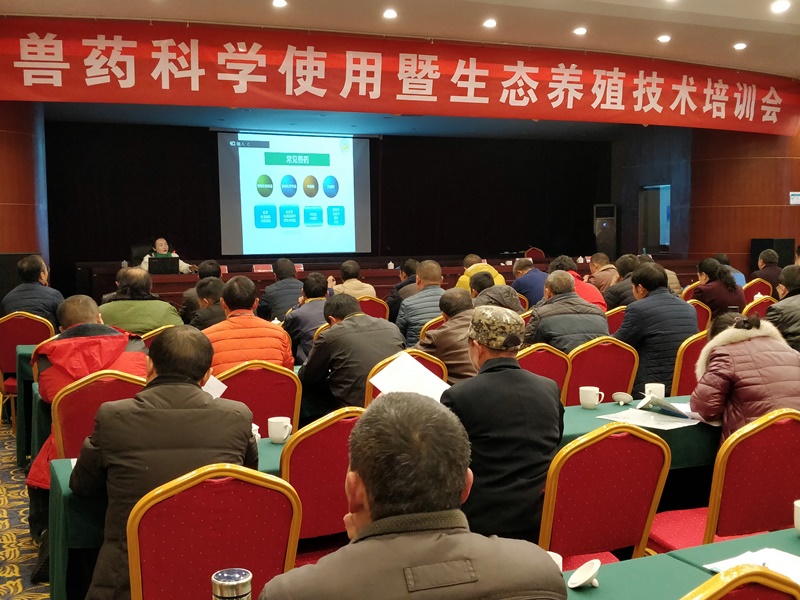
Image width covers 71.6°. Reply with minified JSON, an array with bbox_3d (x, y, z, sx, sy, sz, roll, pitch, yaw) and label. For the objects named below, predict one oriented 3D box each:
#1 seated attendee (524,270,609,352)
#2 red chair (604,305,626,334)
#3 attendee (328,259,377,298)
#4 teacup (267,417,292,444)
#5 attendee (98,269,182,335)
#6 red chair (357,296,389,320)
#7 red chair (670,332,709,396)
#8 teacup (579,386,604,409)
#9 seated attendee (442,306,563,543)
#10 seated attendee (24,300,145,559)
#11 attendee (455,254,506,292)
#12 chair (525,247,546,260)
[{"bbox_3d":[1.045,0.461,3.535,0.540,1.280,0.760,-2,7,-14],"label":"seated attendee"},{"bbox_3d":[1.743,0.480,4.680,0.450,0.930,0.570,-2,7,-13],"label":"red chair"},{"bbox_3d":[-0.445,0.260,5.373,0.520,1.250,0.750,-2,7,-14],"label":"attendee"},{"bbox_3d":[-0.433,0.481,2.029,0.083,0.080,0.113,-6,9,-40],"label":"teacup"},{"bbox_3d":[-1.702,0.455,3.703,0.560,1.280,0.750,-2,7,-12],"label":"attendee"},{"bbox_3d":[-0.376,0.396,5.485,0.450,0.920,0.560,-2,7,-16],"label":"red chair"},{"bbox_3d":[1.832,0.596,3.668,0.450,0.920,0.560,-2,7,-16],"label":"red chair"},{"bbox_3d":[0.820,0.417,2.352,0.113,0.080,0.083,4,8,35],"label":"teacup"},{"bbox_3d":[0.305,0.606,2.369,0.510,1.230,0.740,-2,7,-16],"label":"seated attendee"},{"bbox_3d":[-1.388,0.580,2.582,0.570,1.250,0.800,-2,7,-15],"label":"seated attendee"},{"bbox_3d":[0.766,0.180,5.742,0.550,1.270,0.780,-3,7,-18],"label":"attendee"},{"bbox_3d":[2.740,-0.540,10.797,0.450,0.930,0.570,-2,7,-13],"label":"chair"}]

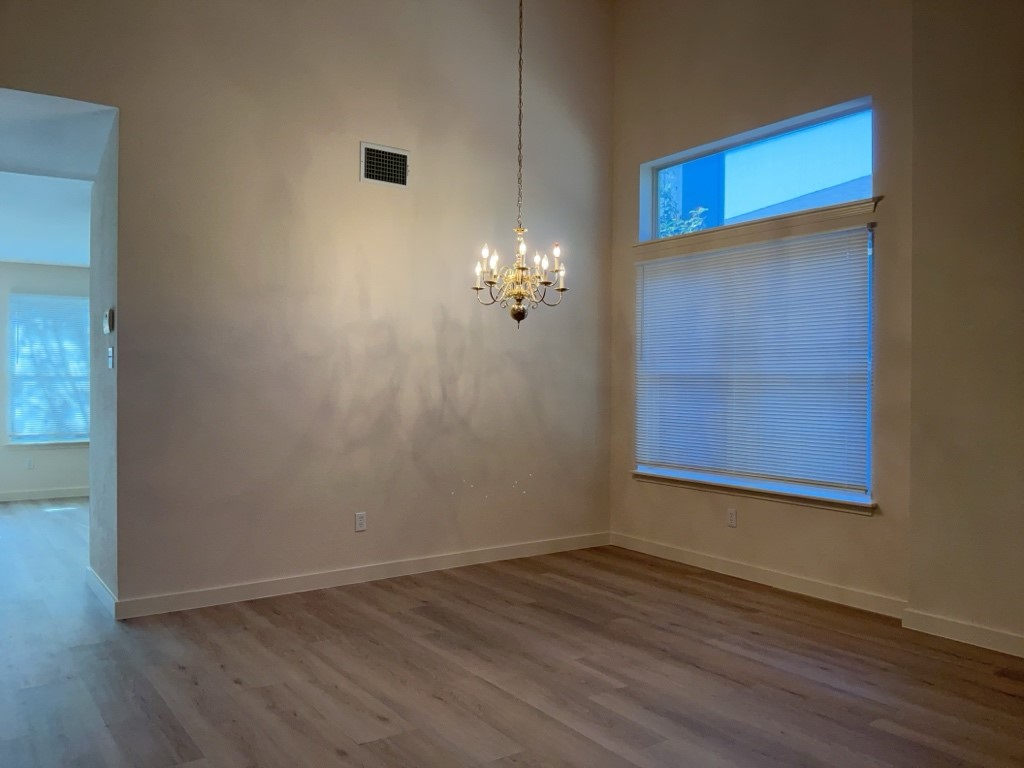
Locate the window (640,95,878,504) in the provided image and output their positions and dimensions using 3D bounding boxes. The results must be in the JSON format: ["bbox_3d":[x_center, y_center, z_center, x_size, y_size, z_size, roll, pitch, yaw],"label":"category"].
[{"bbox_3d":[1.507,-0.466,5.168,0.130,2.255,1.830,0,0,-35],"label":"window"}]

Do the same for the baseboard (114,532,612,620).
[{"bbox_3d":[-0.667,1.188,5.158,3.426,0.097,0.016,0,0,-34],"label":"baseboard"}]

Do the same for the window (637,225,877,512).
[{"bbox_3d":[1.497,-0.117,5.163,0.110,1.541,1.830,0,0,-35],"label":"window"}]

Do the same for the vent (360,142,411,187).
[{"bbox_3d":[-0.798,-1.373,5.041,0.338,0.250,0.025,0,0,-34],"label":"vent"}]

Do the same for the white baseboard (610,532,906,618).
[{"bbox_3d":[1.425,1.197,5.181,0.016,0.097,2.309,0,0,-35],"label":"white baseboard"}]

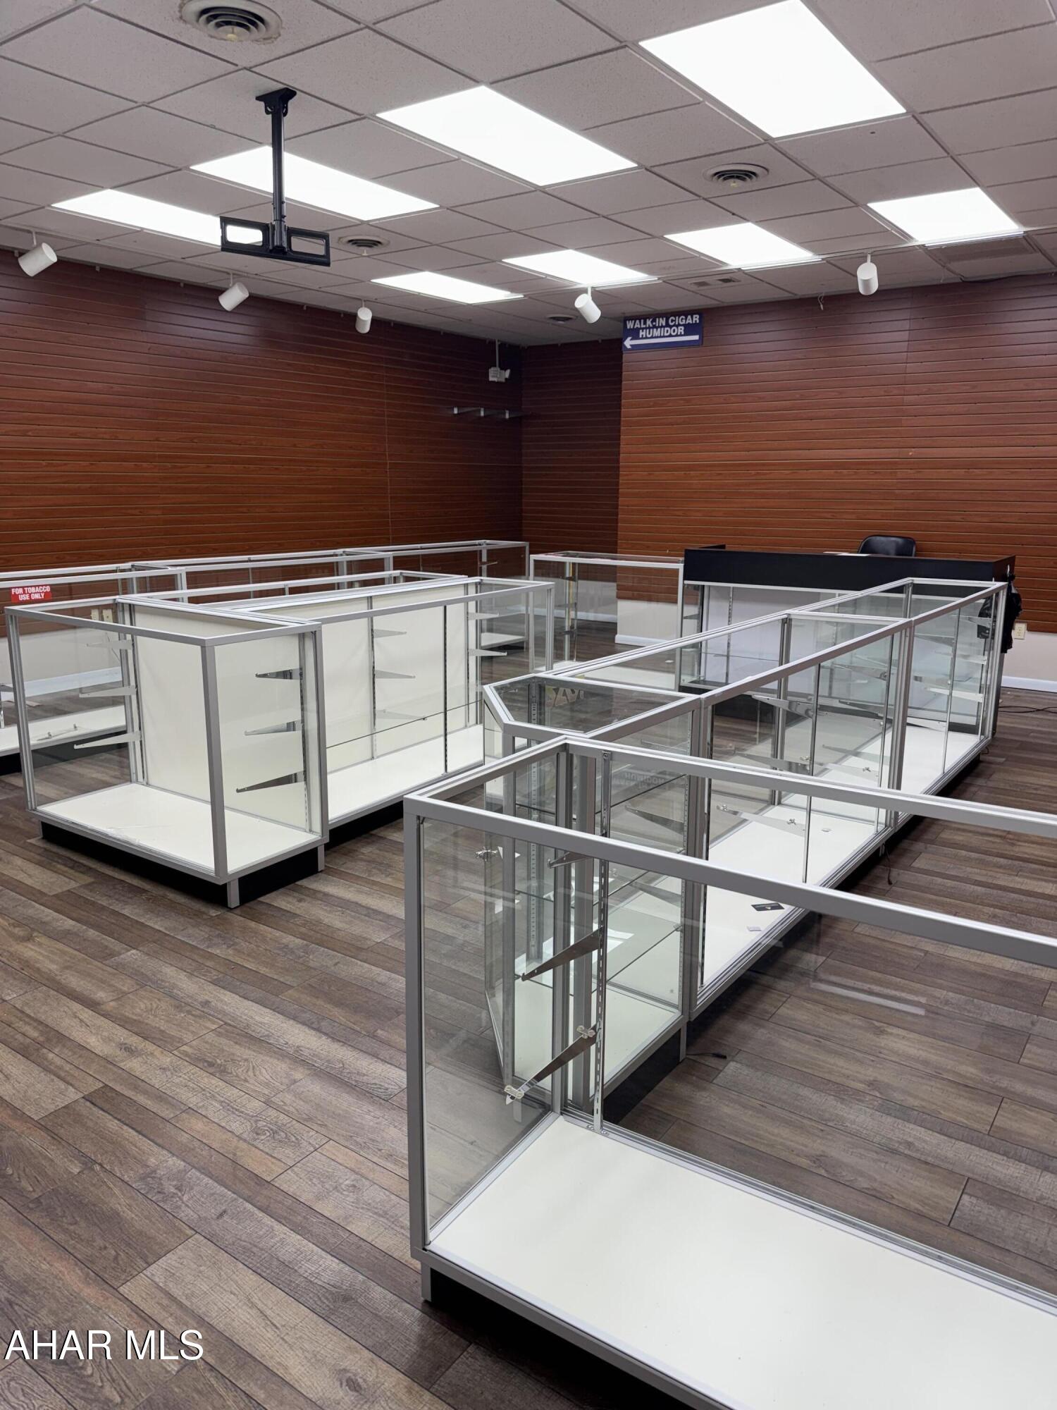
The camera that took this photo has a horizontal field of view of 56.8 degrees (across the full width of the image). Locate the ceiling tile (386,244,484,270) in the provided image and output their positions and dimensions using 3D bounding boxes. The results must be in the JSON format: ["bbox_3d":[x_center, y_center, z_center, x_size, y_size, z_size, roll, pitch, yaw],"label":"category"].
[{"bbox_3d":[-0.644,-2.987,6.525,0.600,0.020,0.600,10,16,35],"label":"ceiling tile"}]

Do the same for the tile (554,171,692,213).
[{"bbox_3d":[0.477,-2.629,5.006,0.600,0.020,0.600,10,16,35],"label":"tile"}]

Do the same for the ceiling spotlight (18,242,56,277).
[{"bbox_3d":[-2.916,-2.646,5.819,0.175,0.134,0.134,-31,8,13],"label":"ceiling spotlight"}]

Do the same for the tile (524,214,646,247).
[{"bbox_3d":[0.338,-2.825,5.834,0.600,0.020,0.600,10,16,35],"label":"tile"}]

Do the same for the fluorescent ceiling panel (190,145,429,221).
[{"bbox_3d":[-1.044,-2.633,4.980,0.600,0.050,1.200,10,16,35],"label":"fluorescent ceiling panel"}]

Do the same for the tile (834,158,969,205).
[{"bbox_3d":[1.822,-2.570,4.796,0.600,0.020,0.600,10,16,35],"label":"tile"}]

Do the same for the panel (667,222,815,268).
[{"bbox_3d":[1.367,-2.926,6.207,0.605,0.060,1.210,10,16,35],"label":"panel"}]

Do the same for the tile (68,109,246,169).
[{"bbox_3d":[-1.581,-2.467,4.251,0.600,0.020,0.600,10,16,35],"label":"tile"}]

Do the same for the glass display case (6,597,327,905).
[{"bbox_3d":[-1.504,0.121,4.038,1.340,0.979,0.523,10,16,34],"label":"glass display case"}]

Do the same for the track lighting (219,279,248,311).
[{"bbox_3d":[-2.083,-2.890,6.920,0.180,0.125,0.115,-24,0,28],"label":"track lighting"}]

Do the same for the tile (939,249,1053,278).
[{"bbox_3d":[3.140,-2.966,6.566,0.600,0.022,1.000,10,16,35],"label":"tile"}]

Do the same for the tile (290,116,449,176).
[{"bbox_3d":[-0.726,-2.488,4.386,0.600,0.020,0.600,10,16,35],"label":"tile"}]

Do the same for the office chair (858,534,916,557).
[{"bbox_3d":[2.562,-0.651,7.126,0.600,1.125,0.620,8,15,28],"label":"office chair"}]

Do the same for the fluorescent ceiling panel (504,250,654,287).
[{"bbox_3d":[0.379,-3.078,6.918,0.590,0.040,1.190,10,16,35],"label":"fluorescent ceiling panel"}]

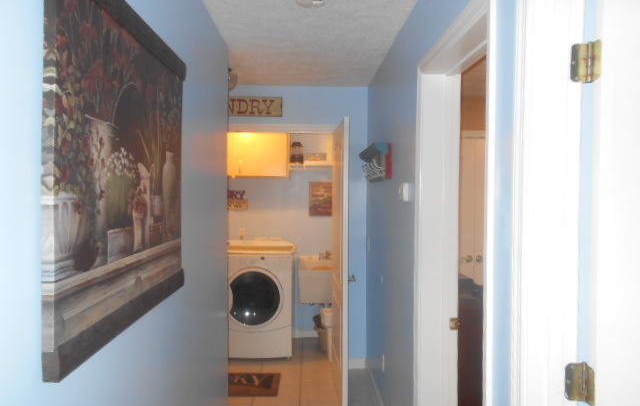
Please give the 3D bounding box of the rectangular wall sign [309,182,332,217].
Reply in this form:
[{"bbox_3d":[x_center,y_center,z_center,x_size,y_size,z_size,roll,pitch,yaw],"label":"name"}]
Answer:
[{"bbox_3d":[0.008,-0.036,5.009,0.247,0.363,0.025,0,1,-1],"label":"rectangular wall sign"}]

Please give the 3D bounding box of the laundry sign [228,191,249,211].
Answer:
[{"bbox_3d":[-1.051,-0.026,4.981,0.619,0.214,0.020,0,1,-1],"label":"laundry sign"}]

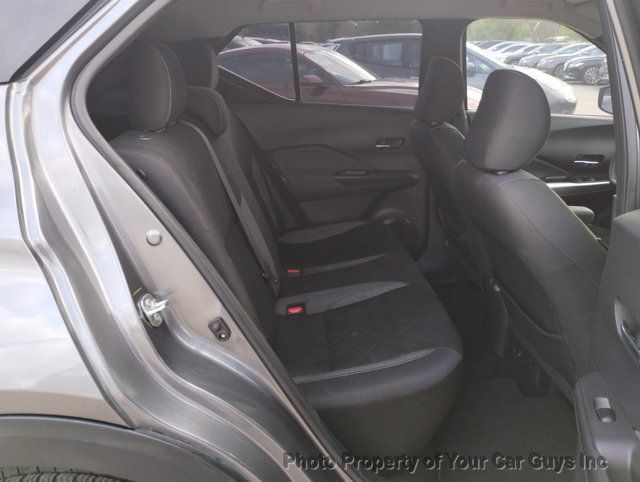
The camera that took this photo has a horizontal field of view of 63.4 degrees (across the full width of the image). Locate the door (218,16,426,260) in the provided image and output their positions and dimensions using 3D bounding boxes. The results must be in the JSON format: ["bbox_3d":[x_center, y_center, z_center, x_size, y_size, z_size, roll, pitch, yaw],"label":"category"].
[{"bbox_3d":[-0.021,-0.412,2.312,1.053,1.053,0.234,-1,21,-4],"label":"door"}]

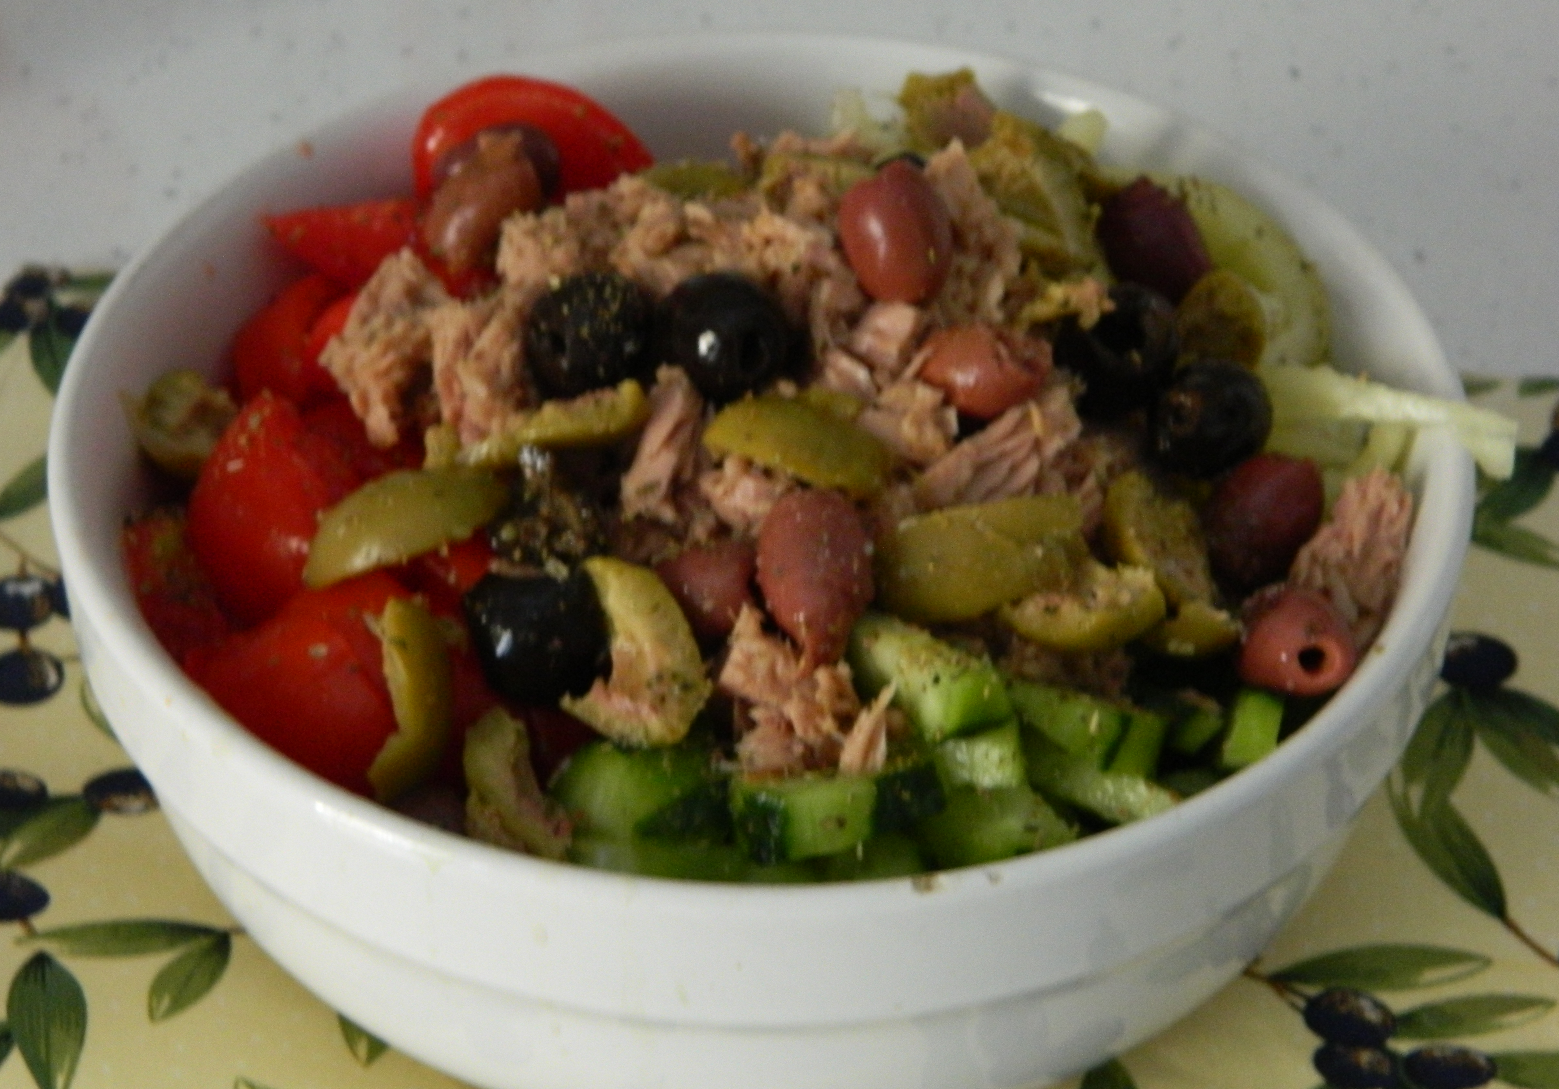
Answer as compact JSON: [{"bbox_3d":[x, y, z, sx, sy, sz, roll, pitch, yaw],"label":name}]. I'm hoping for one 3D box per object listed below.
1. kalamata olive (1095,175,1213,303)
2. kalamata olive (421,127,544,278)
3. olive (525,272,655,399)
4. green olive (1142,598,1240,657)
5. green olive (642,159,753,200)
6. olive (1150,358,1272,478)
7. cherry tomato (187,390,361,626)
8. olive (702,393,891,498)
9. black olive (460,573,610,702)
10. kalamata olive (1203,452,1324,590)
[{"bbox_3d":[0.063,-0.051,0.528,0.017,0.017,0.025,-19,59,0],"label":"kalamata olive"},{"bbox_3d":[-0.051,-0.058,0.539,0.017,0.017,0.025,21,66,0],"label":"kalamata olive"},{"bbox_3d":[-0.030,-0.033,0.495,0.019,0.019,0.021,-7,0,39],"label":"olive"},{"bbox_3d":[0.058,0.012,0.447,0.015,0.009,0.011,-7,40,-9],"label":"green olive"},{"bbox_3d":[-0.013,-0.059,0.513,0.019,0.009,0.014,1,40,0],"label":"green olive"},{"bbox_3d":[0.064,-0.019,0.470,0.018,0.018,0.021,0,-9,30],"label":"olive"},{"bbox_3d":[-0.075,-0.005,0.466,0.026,0.035,0.027,-3,18,0],"label":"cherry tomato"},{"bbox_3d":[0.002,-0.015,0.470,0.029,0.011,0.017,13,50,10],"label":"olive"},{"bbox_3d":[-0.034,0.013,0.435,0.020,0.021,0.020,-13,27,7],"label":"black olive"},{"bbox_3d":[0.070,-0.003,0.458,0.017,0.017,0.022,29,81,0],"label":"kalamata olive"}]

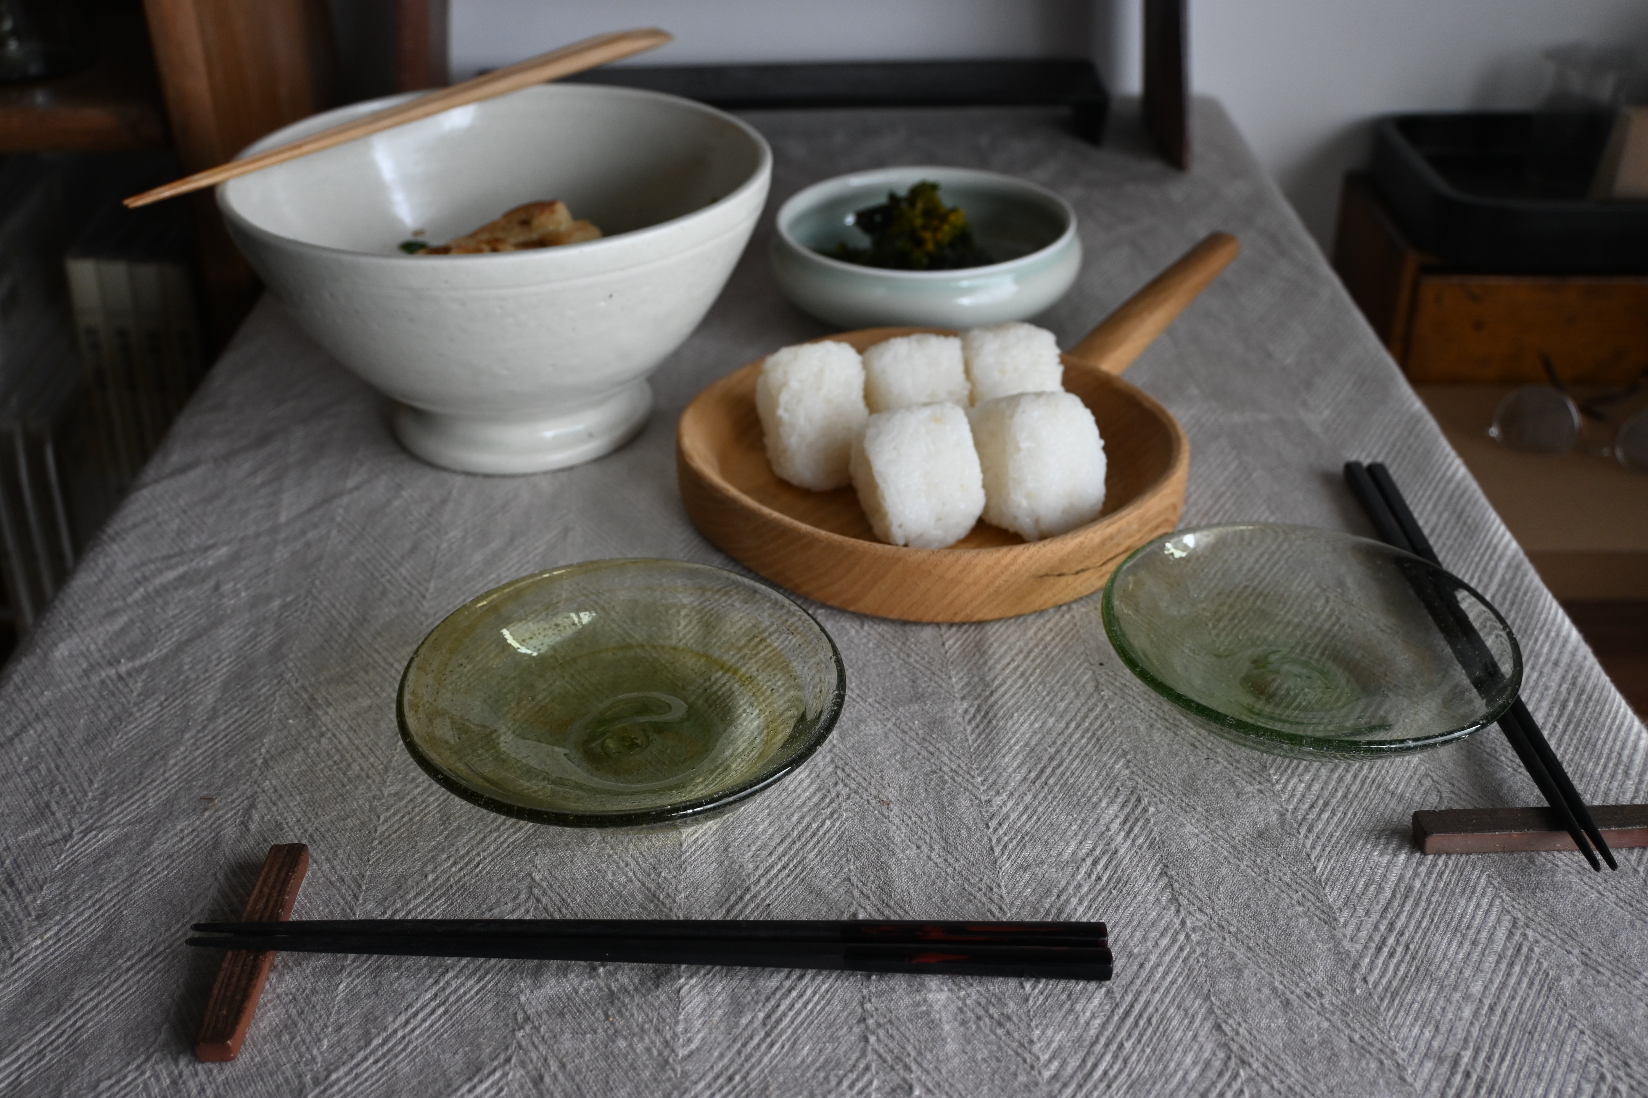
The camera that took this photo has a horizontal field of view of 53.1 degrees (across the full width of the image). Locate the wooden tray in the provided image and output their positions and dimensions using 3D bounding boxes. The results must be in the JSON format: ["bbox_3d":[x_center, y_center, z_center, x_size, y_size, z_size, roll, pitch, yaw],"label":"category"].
[{"bbox_3d":[0.073,-0.060,0.632,0.271,0.060,0.182,-25,39,-34],"label":"wooden tray"}]

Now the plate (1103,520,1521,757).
[{"bbox_3d":[0.148,0.035,0.509,0.124,0.025,0.124,0,31,0],"label":"plate"}]

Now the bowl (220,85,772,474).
[{"bbox_3d":[-0.124,-0.103,0.660,0.208,0.108,0.208,-1,31,0],"label":"bowl"}]

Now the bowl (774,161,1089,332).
[{"bbox_3d":[0.048,-0.135,0.773,0.143,0.042,0.143,0,31,0],"label":"bowl"}]

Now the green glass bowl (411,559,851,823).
[{"bbox_3d":[-0.058,0.050,0.487,0.131,0.027,0.131,0,31,0],"label":"green glass bowl"}]

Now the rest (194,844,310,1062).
[{"bbox_3d":[-0.145,0.102,0.422,0.009,0.007,0.070,-1,31,-1],"label":"rest"}]

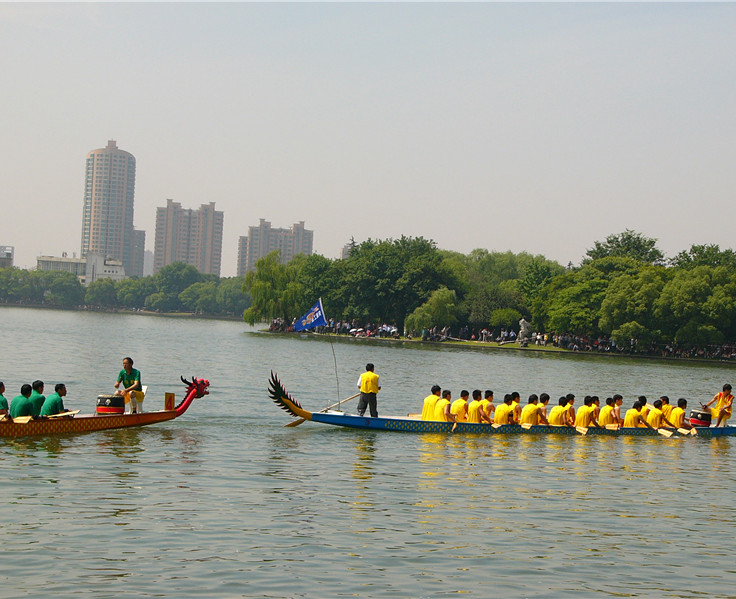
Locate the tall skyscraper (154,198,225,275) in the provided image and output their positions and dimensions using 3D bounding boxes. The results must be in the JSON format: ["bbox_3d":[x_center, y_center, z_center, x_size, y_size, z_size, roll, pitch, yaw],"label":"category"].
[{"bbox_3d":[-120.790,-31.630,1290.000,43.000,71.000,18.000,3,0,-18],"label":"tall skyscraper"}]

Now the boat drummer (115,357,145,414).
[{"bbox_3d":[-5.997,2.175,48.200,0.720,1.400,0.560,4,-1,-40],"label":"boat drummer"}]

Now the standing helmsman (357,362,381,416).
[{"bbox_3d":[0.045,2.751,57.500,0.620,1.680,0.420,3,0,20],"label":"standing helmsman"}]

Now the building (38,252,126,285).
[{"bbox_3d":[-110.231,-9.394,735.000,33.000,17.500,18.000,3,0,-17],"label":"building"}]

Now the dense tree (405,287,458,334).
[{"bbox_3d":[8.579,1.554,259.000,7.200,6.800,7.000,3,0,0],"label":"dense tree"}]

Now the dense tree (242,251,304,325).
[{"bbox_3d":[-12.915,-1.367,262.000,8.500,10.700,8.500,3,0,0],"label":"dense tree"}]

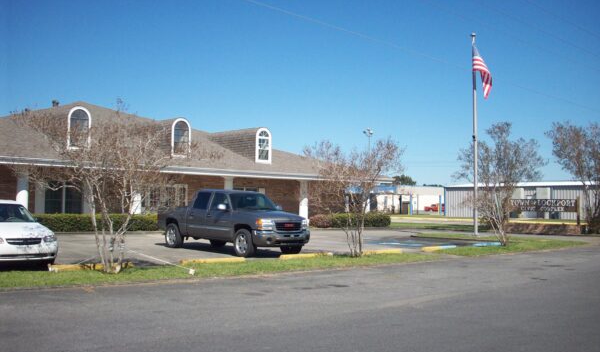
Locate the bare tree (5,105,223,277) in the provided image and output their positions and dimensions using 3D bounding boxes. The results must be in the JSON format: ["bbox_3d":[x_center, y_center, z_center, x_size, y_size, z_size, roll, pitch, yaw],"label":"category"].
[{"bbox_3d":[-4.099,0.222,14.196,4.500,3.720,4.100,1,-2,0],"label":"bare tree"}]

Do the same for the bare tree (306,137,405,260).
[{"bbox_3d":[1.628,0.646,18.955,2.900,3.480,2.700,1,-2,0],"label":"bare tree"}]

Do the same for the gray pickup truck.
[{"bbox_3d":[-2.207,1.392,20.026,2.030,1.930,5.820,3,-3,-42],"label":"gray pickup truck"}]

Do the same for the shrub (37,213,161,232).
[{"bbox_3d":[-9.146,2.092,28.677,6.918,0.820,1.000,3,-3,-41],"label":"shrub"}]

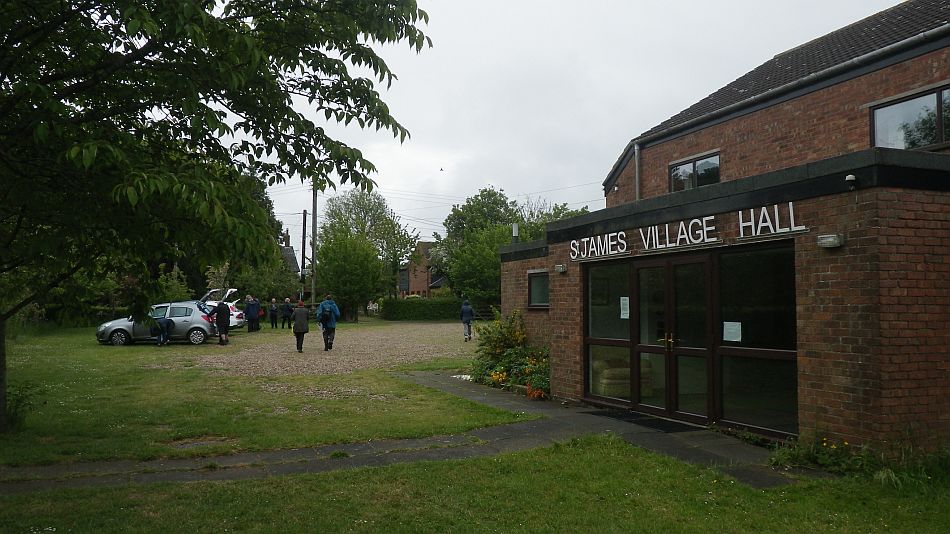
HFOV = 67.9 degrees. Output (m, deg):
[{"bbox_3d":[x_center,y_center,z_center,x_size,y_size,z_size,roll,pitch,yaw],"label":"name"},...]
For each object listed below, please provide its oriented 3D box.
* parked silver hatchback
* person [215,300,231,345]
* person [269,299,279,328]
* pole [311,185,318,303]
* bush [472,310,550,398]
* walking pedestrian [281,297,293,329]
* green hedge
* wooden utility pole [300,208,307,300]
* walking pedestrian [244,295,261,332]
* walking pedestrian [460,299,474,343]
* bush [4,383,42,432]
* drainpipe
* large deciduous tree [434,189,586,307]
[{"bbox_3d":[-10.740,1.900,24.450,4.000,1.490,1.750,0,-4,-5],"label":"parked silver hatchback"},{"bbox_3d":[-8.522,1.890,23.800,0.550,1.500,0.550,-2,-4,24],"label":"person"},{"bbox_3d":[-10.801,2.492,37.800,0.480,1.620,0.360,1,-3,-11],"label":"person"},{"bbox_3d":[-11.401,-1.205,50.000,0.280,9.500,0.280,0,-3,0],"label":"pole"},{"bbox_3d":[0.888,1.542,13.356,0.950,1.450,3.300,1,-4,-23],"label":"bush"},{"bbox_3d":[-10.050,2.492,37.800,0.450,1.650,0.500,2,-4,-30],"label":"walking pedestrian"},{"bbox_3d":[-3.473,2.902,48.500,6.000,1.600,1.300,0,-3,0],"label":"green hedge"},{"bbox_3d":[-13.902,-0.404,57.000,0.260,8.700,0.260,0,-3,0],"label":"wooden utility pole"},{"bbox_3d":[-10.286,2.173,32.600,0.550,1.720,0.420,1,-3,-14],"label":"walking pedestrian"},{"bbox_3d":[-0.287,2.067,27.000,0.520,1.630,0.420,0,-3,-2],"label":"walking pedestrian"},{"bbox_3d":[-5.273,1.622,8.200,0.500,0.560,0.500,0,-3,0],"label":"bush"},{"bbox_3d":[3.832,-1.709,16.527,0.080,2.400,0.080,1,-4,-23],"label":"drainpipe"},{"bbox_3d":[2.935,-1.234,60.000,13.000,11.300,11.000,0,-3,0],"label":"large deciduous tree"}]

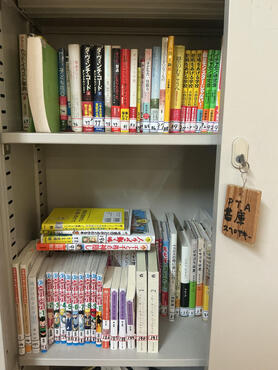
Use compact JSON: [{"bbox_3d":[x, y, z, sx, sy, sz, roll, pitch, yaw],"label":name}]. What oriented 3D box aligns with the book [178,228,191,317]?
[{"bbox_3d":[0.121,0.234,0.848,0.023,0.193,0.131,1,11,2],"label":"book"}]

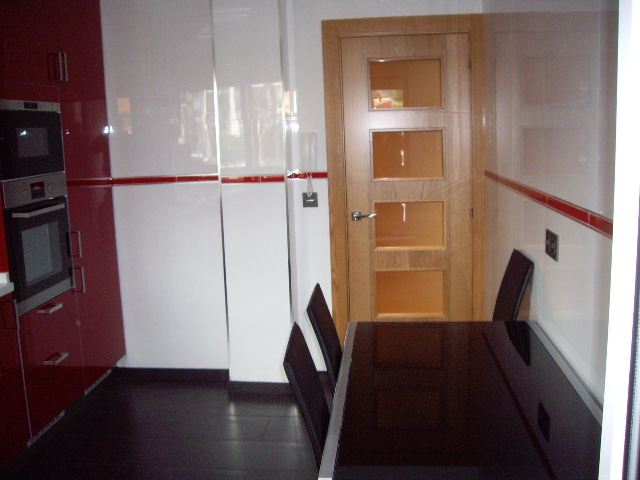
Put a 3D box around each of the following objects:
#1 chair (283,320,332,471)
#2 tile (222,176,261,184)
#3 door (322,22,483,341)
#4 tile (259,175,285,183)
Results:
[{"bbox_3d":[0.186,0.743,1.945,0.510,0.960,0.420,-1,9,5],"label":"chair"},{"bbox_3d":[-0.436,-0.334,3.911,0.217,0.038,0.012,-1,9,5],"label":"tile"},{"bbox_3d":[0.497,-0.193,4.074,0.896,2.117,0.090,-1,9,5],"label":"door"},{"bbox_3d":[-0.261,-0.339,3.896,0.135,0.039,0.012,-1,9,5],"label":"tile"}]

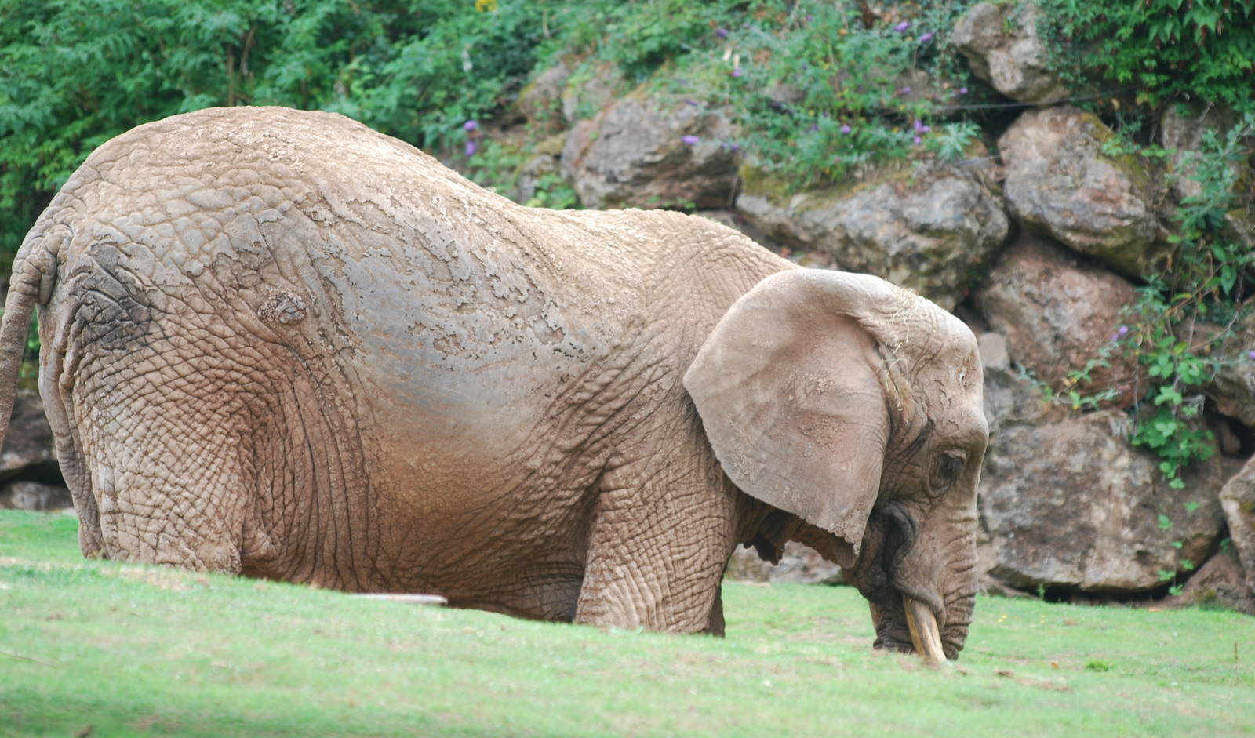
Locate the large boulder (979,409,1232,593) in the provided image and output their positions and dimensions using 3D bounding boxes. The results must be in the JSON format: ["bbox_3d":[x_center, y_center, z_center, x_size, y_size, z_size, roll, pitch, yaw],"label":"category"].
[{"bbox_3d":[2.132,0.586,39.700,1.128,0.822,0.850,0,1,6],"label":"large boulder"}]

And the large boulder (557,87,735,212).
[{"bbox_3d":[0.102,-1.011,41.000,0.822,0.551,0.650,0,1,6],"label":"large boulder"}]

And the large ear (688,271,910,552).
[{"bbox_3d":[0.626,0.153,32.400,0.880,1.030,0.280,0,1,-20],"label":"large ear"}]

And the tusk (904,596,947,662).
[{"bbox_3d":[1.090,0.955,32.600,0.120,0.250,0.085,-18,3,-17],"label":"tusk"}]

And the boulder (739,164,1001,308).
[{"bbox_3d":[1.110,-0.604,40.300,1.230,0.675,0.850,0,1,6],"label":"boulder"}]

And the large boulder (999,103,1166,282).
[{"bbox_3d":[2.060,-0.803,40.300,0.750,0.772,0.700,0,1,6],"label":"large boulder"}]

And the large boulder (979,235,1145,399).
[{"bbox_3d":[1.939,-0.214,40.000,0.745,0.736,0.700,0,1,6],"label":"large boulder"}]

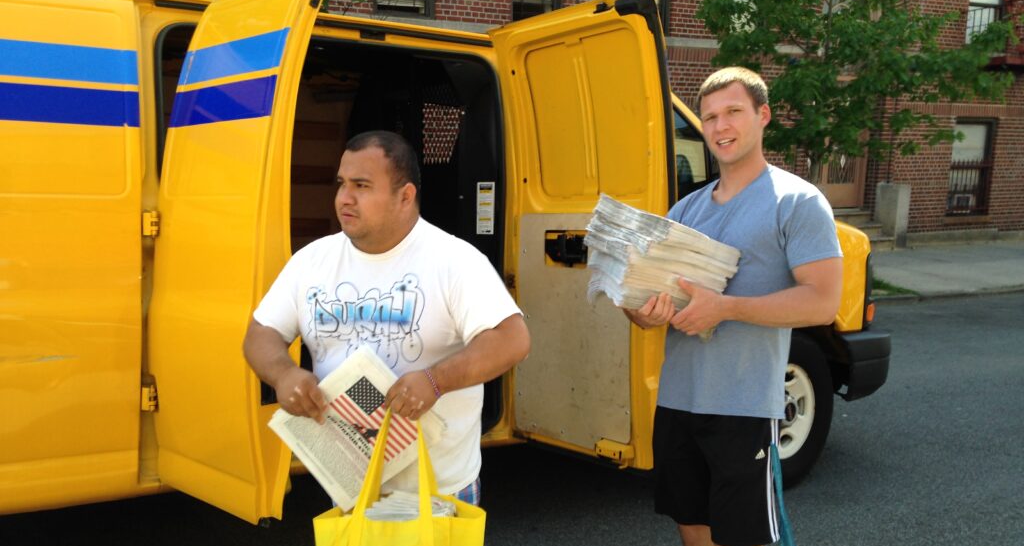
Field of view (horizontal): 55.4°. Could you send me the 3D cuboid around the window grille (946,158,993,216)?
[{"bbox_3d":[7.310,-1.370,15.600,0.920,0.890,0.090,-3,10,-25],"label":"window grille"}]

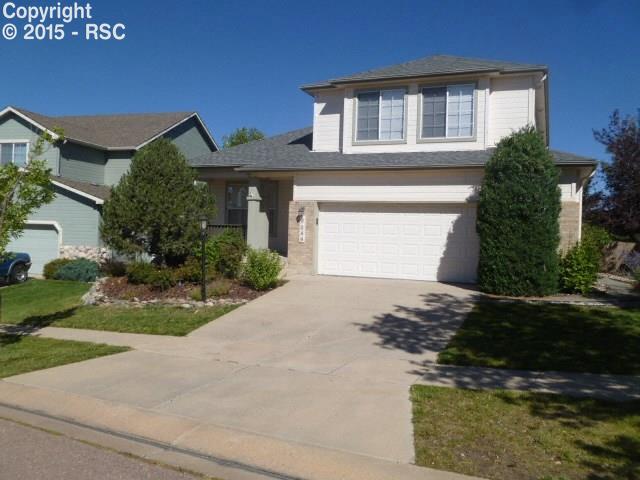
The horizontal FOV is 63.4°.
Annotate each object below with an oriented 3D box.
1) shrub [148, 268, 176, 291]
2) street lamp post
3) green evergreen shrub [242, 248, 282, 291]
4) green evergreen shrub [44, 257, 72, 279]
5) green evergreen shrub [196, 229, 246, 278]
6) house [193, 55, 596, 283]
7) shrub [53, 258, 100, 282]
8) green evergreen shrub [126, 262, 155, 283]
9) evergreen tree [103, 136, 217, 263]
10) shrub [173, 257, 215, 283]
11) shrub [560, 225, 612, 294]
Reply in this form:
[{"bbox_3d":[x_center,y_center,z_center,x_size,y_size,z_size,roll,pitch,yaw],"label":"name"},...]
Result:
[{"bbox_3d":[-4.411,1.106,14.500,0.823,0.598,0.823,1,2,-17],"label":"shrub"},{"bbox_3d":[-2.851,0.454,12.700,0.240,2.130,0.240,2,2,23],"label":"street lamp post"},{"bbox_3d":[-1.566,0.803,14.100,1.089,1.110,1.089,1,2,-6],"label":"green evergreen shrub"},{"bbox_3d":[-9.786,1.081,19.300,1.230,0.759,1.169,0,2,-27],"label":"green evergreen shrub"},{"bbox_3d":[-2.968,0.422,15.600,1.507,1.491,1.356,1,2,-11],"label":"green evergreen shrub"},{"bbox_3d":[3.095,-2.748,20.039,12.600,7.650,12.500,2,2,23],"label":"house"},{"bbox_3d":[-8.701,1.090,18.500,1.715,0.832,1.458,0,2,-25],"label":"shrub"},{"bbox_3d":[-5.305,0.961,15.300,0.993,0.688,0.993,1,2,-19],"label":"green evergreen shrub"},{"bbox_3d":[-5.022,-1.082,16.000,3.418,3.987,3.418,1,2,-17],"label":"evergreen tree"},{"bbox_3d":[-3.739,0.872,15.300,1.241,0.745,1.055,1,2,-14],"label":"shrub"},{"bbox_3d":[6.334,0.465,12.350,1.288,1.620,1.288,3,2,27],"label":"shrub"}]

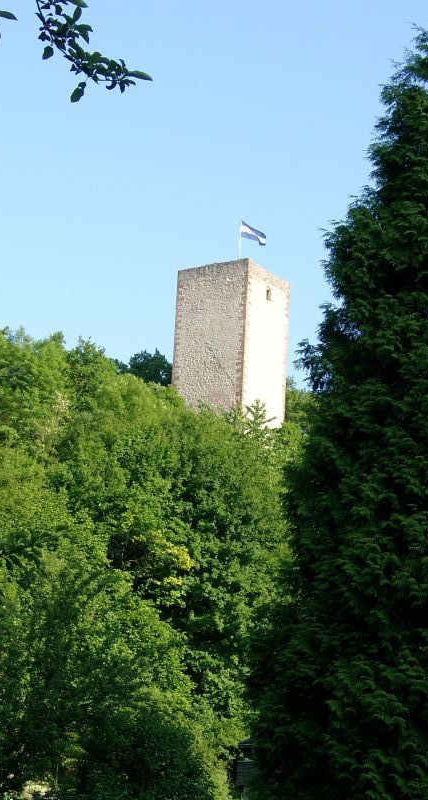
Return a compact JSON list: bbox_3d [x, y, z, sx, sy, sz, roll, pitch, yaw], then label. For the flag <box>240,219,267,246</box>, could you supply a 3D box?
[{"bbox_3d":[4.191,-17.599,219.595,2.800,2.350,0.600,9,-18,-19],"label":"flag"}]

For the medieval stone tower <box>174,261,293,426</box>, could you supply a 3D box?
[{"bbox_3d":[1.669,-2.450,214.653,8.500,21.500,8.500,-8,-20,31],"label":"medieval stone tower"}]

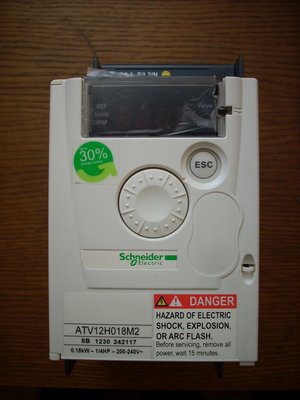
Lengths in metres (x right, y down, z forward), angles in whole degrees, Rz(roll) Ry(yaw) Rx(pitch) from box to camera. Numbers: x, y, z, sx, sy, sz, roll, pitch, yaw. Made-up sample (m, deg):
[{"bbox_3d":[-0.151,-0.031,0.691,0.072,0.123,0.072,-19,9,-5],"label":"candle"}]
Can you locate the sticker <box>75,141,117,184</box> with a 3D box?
[{"bbox_3d":[-0.019,-0.013,0.146,0.015,0.001,0.014,0,89,1],"label":"sticker"}]

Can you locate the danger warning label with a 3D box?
[{"bbox_3d":[0.016,0.043,0.146,0.028,0.001,0.023,0,89,1],"label":"danger warning label"}]

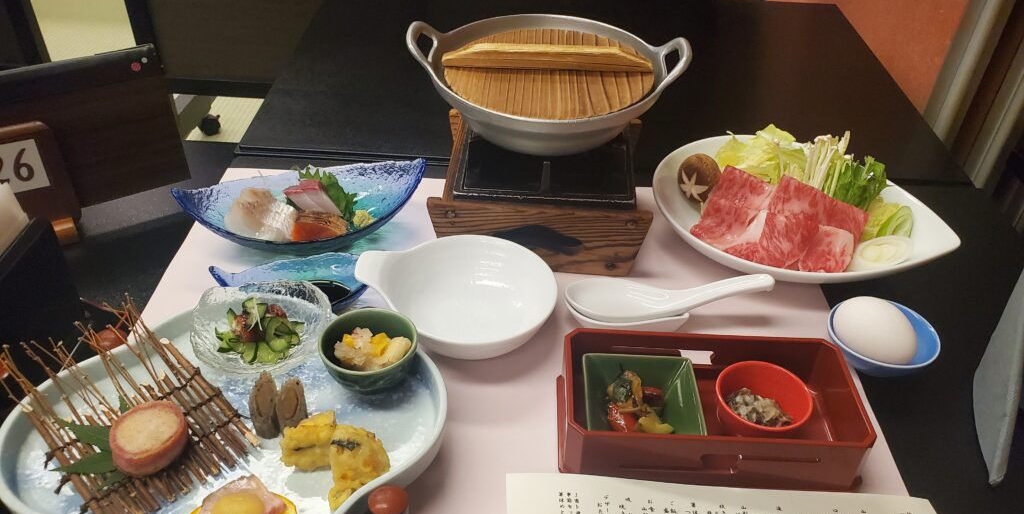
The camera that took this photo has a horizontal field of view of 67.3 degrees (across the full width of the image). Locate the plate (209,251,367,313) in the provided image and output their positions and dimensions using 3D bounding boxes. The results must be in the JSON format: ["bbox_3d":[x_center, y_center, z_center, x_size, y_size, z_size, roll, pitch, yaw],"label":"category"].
[{"bbox_3d":[-0.151,0.022,0.560,0.124,0.035,0.067,-5,40,-9],"label":"plate"}]

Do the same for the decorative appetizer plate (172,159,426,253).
[{"bbox_3d":[-0.166,-0.044,0.627,0.198,0.051,0.099,-9,41,-14],"label":"decorative appetizer plate"}]

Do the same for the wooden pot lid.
[{"bbox_3d":[0.029,-0.146,0.589,0.159,0.027,0.157,1,39,-1],"label":"wooden pot lid"}]

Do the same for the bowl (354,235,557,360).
[{"bbox_3d":[-0.040,0.033,0.546,0.143,0.043,0.112,9,40,8],"label":"bowl"}]

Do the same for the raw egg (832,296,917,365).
[{"bbox_3d":[0.247,0.052,0.524,0.044,0.044,0.058,-18,43,-23],"label":"raw egg"}]

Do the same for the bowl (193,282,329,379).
[{"bbox_3d":[-0.146,0.050,0.457,0.082,0.033,0.082,1,39,-1],"label":"bowl"}]

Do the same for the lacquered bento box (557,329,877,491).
[{"bbox_3d":[0.121,0.093,0.482,0.182,0.042,0.087,2,39,0],"label":"lacquered bento box"}]

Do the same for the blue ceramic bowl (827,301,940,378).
[{"bbox_3d":[0.255,0.061,0.537,0.071,0.029,0.071,1,39,-1],"label":"blue ceramic bowl"}]

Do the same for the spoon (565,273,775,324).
[{"bbox_3d":[0.108,0.026,0.548,0.140,0.048,0.041,6,40,4],"label":"spoon"}]

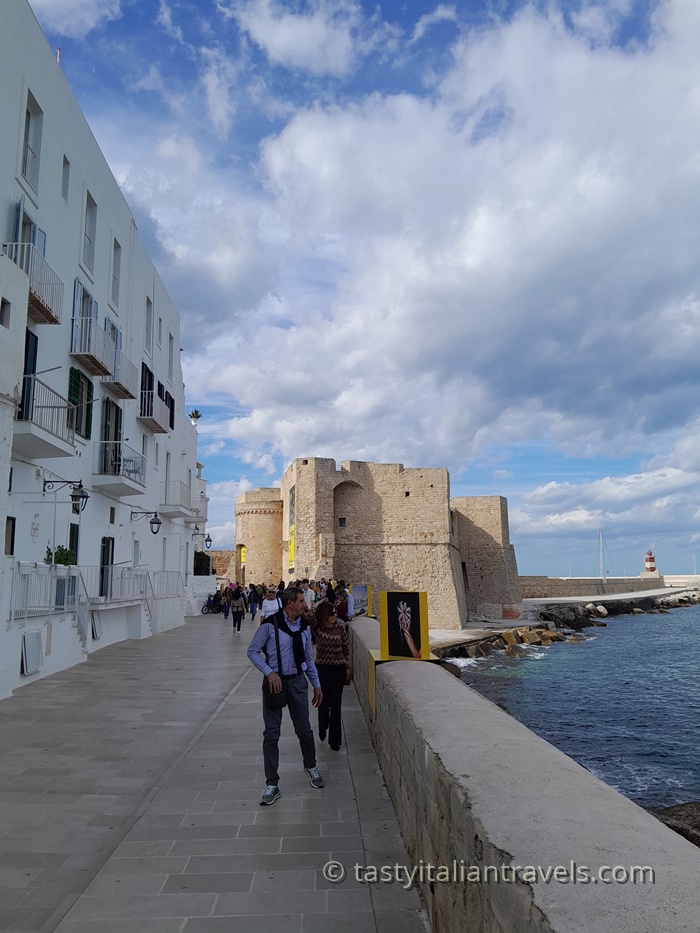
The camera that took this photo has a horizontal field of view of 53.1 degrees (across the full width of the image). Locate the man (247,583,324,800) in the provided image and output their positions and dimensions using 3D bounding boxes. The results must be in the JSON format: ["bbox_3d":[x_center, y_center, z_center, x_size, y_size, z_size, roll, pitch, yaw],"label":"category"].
[{"bbox_3d":[-0.576,1.991,6.316,0.660,1.790,0.560,1,-9,-10],"label":"man"}]

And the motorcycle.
[{"bbox_3d":[-7.544,7.854,40.082,1.950,1.140,0.750,8,-12,-40],"label":"motorcycle"}]

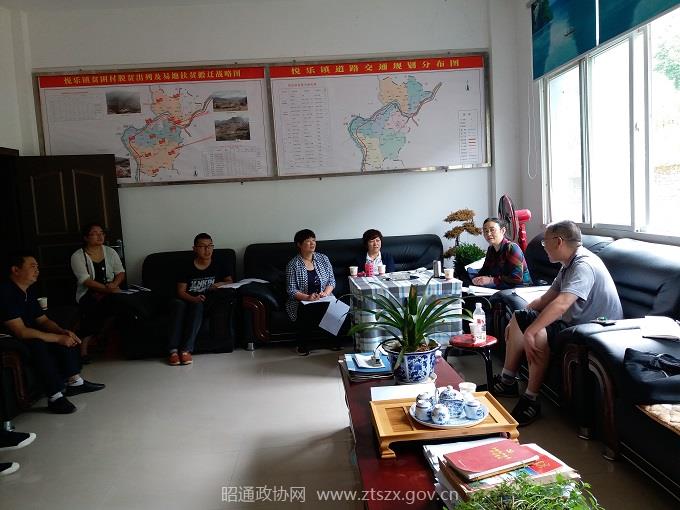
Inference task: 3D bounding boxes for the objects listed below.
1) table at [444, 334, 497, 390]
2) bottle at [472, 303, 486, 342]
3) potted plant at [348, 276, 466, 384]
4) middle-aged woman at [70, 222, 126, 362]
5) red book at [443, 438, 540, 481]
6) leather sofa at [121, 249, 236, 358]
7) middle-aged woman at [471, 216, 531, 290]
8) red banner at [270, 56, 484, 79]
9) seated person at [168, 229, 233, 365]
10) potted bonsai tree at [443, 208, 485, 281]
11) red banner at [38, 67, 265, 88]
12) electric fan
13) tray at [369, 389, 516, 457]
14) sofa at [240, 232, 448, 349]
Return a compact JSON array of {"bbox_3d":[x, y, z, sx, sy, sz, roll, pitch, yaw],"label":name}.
[{"bbox_3d":[0.863,0.760,3.591,0.340,0.428,0.340,-4,6,-4],"label":"table"},{"bbox_3d":[0.842,0.407,3.311,0.068,0.239,0.068,-4,6,-3],"label":"bottle"},{"bbox_3d":[0.353,0.375,2.806,0.630,0.507,0.600,-4,6,-3],"label":"potted plant"},{"bbox_3d":[-2.368,0.332,5.436,0.540,1.306,0.750,-5,6,-11],"label":"middle-aged woman"},{"bbox_3d":[0.493,0.670,1.798,0.258,0.020,0.155,-6,6,-20],"label":"red book"},{"bbox_3d":[-1.560,0.462,5.566,1.040,0.920,0.850,-4,6,-3],"label":"leather sofa"},{"bbox_3d":[1.282,0.254,4.711,0.720,1.146,0.520,-6,6,-19],"label":"middle-aged woman"},{"bbox_3d":[0.422,-2.058,6.034,2.373,0.125,0.020,-4,6,-4],"label":"red banner"},{"bbox_3d":[-1.327,0.373,5.218,0.570,1.139,0.780,-4,6,-6],"label":"seated person"},{"bbox_3d":[1.321,-0.139,5.884,0.450,0.714,0.400,-4,6,-4],"label":"potted bonsai tree"},{"bbox_3d":[-1.958,-1.861,5.771,2.340,0.121,0.020,-4,6,-3],"label":"red banner"},{"bbox_3d":[1.753,0.060,5.341,0.400,1.348,0.440,-4,6,-3],"label":"electric fan"},{"bbox_3d":[0.404,0.677,2.233,0.523,0.080,0.355,-4,6,-3],"label":"tray"},{"bbox_3d":[0.094,0.325,5.665,2.150,0.950,0.920,-4,6,-4],"label":"sofa"}]

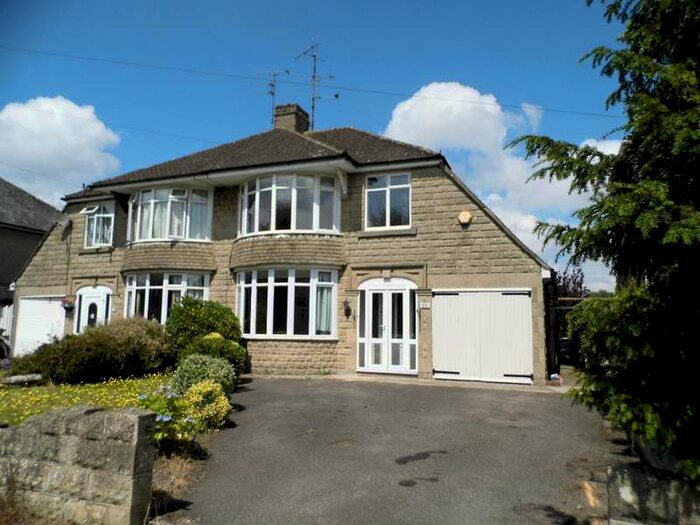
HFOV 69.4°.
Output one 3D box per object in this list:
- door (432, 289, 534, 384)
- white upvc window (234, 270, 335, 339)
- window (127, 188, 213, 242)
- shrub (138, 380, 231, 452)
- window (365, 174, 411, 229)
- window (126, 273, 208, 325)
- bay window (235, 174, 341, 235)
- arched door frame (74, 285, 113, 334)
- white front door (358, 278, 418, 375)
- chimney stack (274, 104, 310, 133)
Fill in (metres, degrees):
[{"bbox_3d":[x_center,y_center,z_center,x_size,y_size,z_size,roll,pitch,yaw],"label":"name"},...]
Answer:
[{"bbox_3d":[2.995,1.646,11.516,2.196,2.078,0.120,-2,-7,21],"label":"door"},{"bbox_3d":[-1.856,1.098,13.118,3.070,1.740,0.720,-2,-7,21],"label":"white upvc window"},{"bbox_3d":[-5.527,-1.302,14.853,3.110,1.540,0.720,-2,-7,21],"label":"window"},{"bbox_3d":[-1.949,1.760,5.948,1.060,0.750,1.000,-2,-7,21],"label":"shrub"},{"bbox_3d":[0.964,-1.508,12.703,1.187,1.424,0.120,-2,-7,21],"label":"window"},{"bbox_3d":[-5.524,1.241,14.550,3.070,1.740,0.720,-2,-7,21],"label":"window"},{"bbox_3d":[-1.821,-1.446,13.406,3.110,1.540,0.720,-2,-7,21],"label":"bay window"},{"bbox_3d":[-8.044,1.884,15.858,1.533,2.312,0.140,-2,-7,21],"label":"arched door frame"},{"bbox_3d":[0.920,1.535,12.359,1.533,2.312,0.140,-2,-7,21],"label":"white front door"},{"bbox_3d":[-2.092,-5.024,18.545,0.840,1.130,1.180,-2,-7,21],"label":"chimney stack"}]

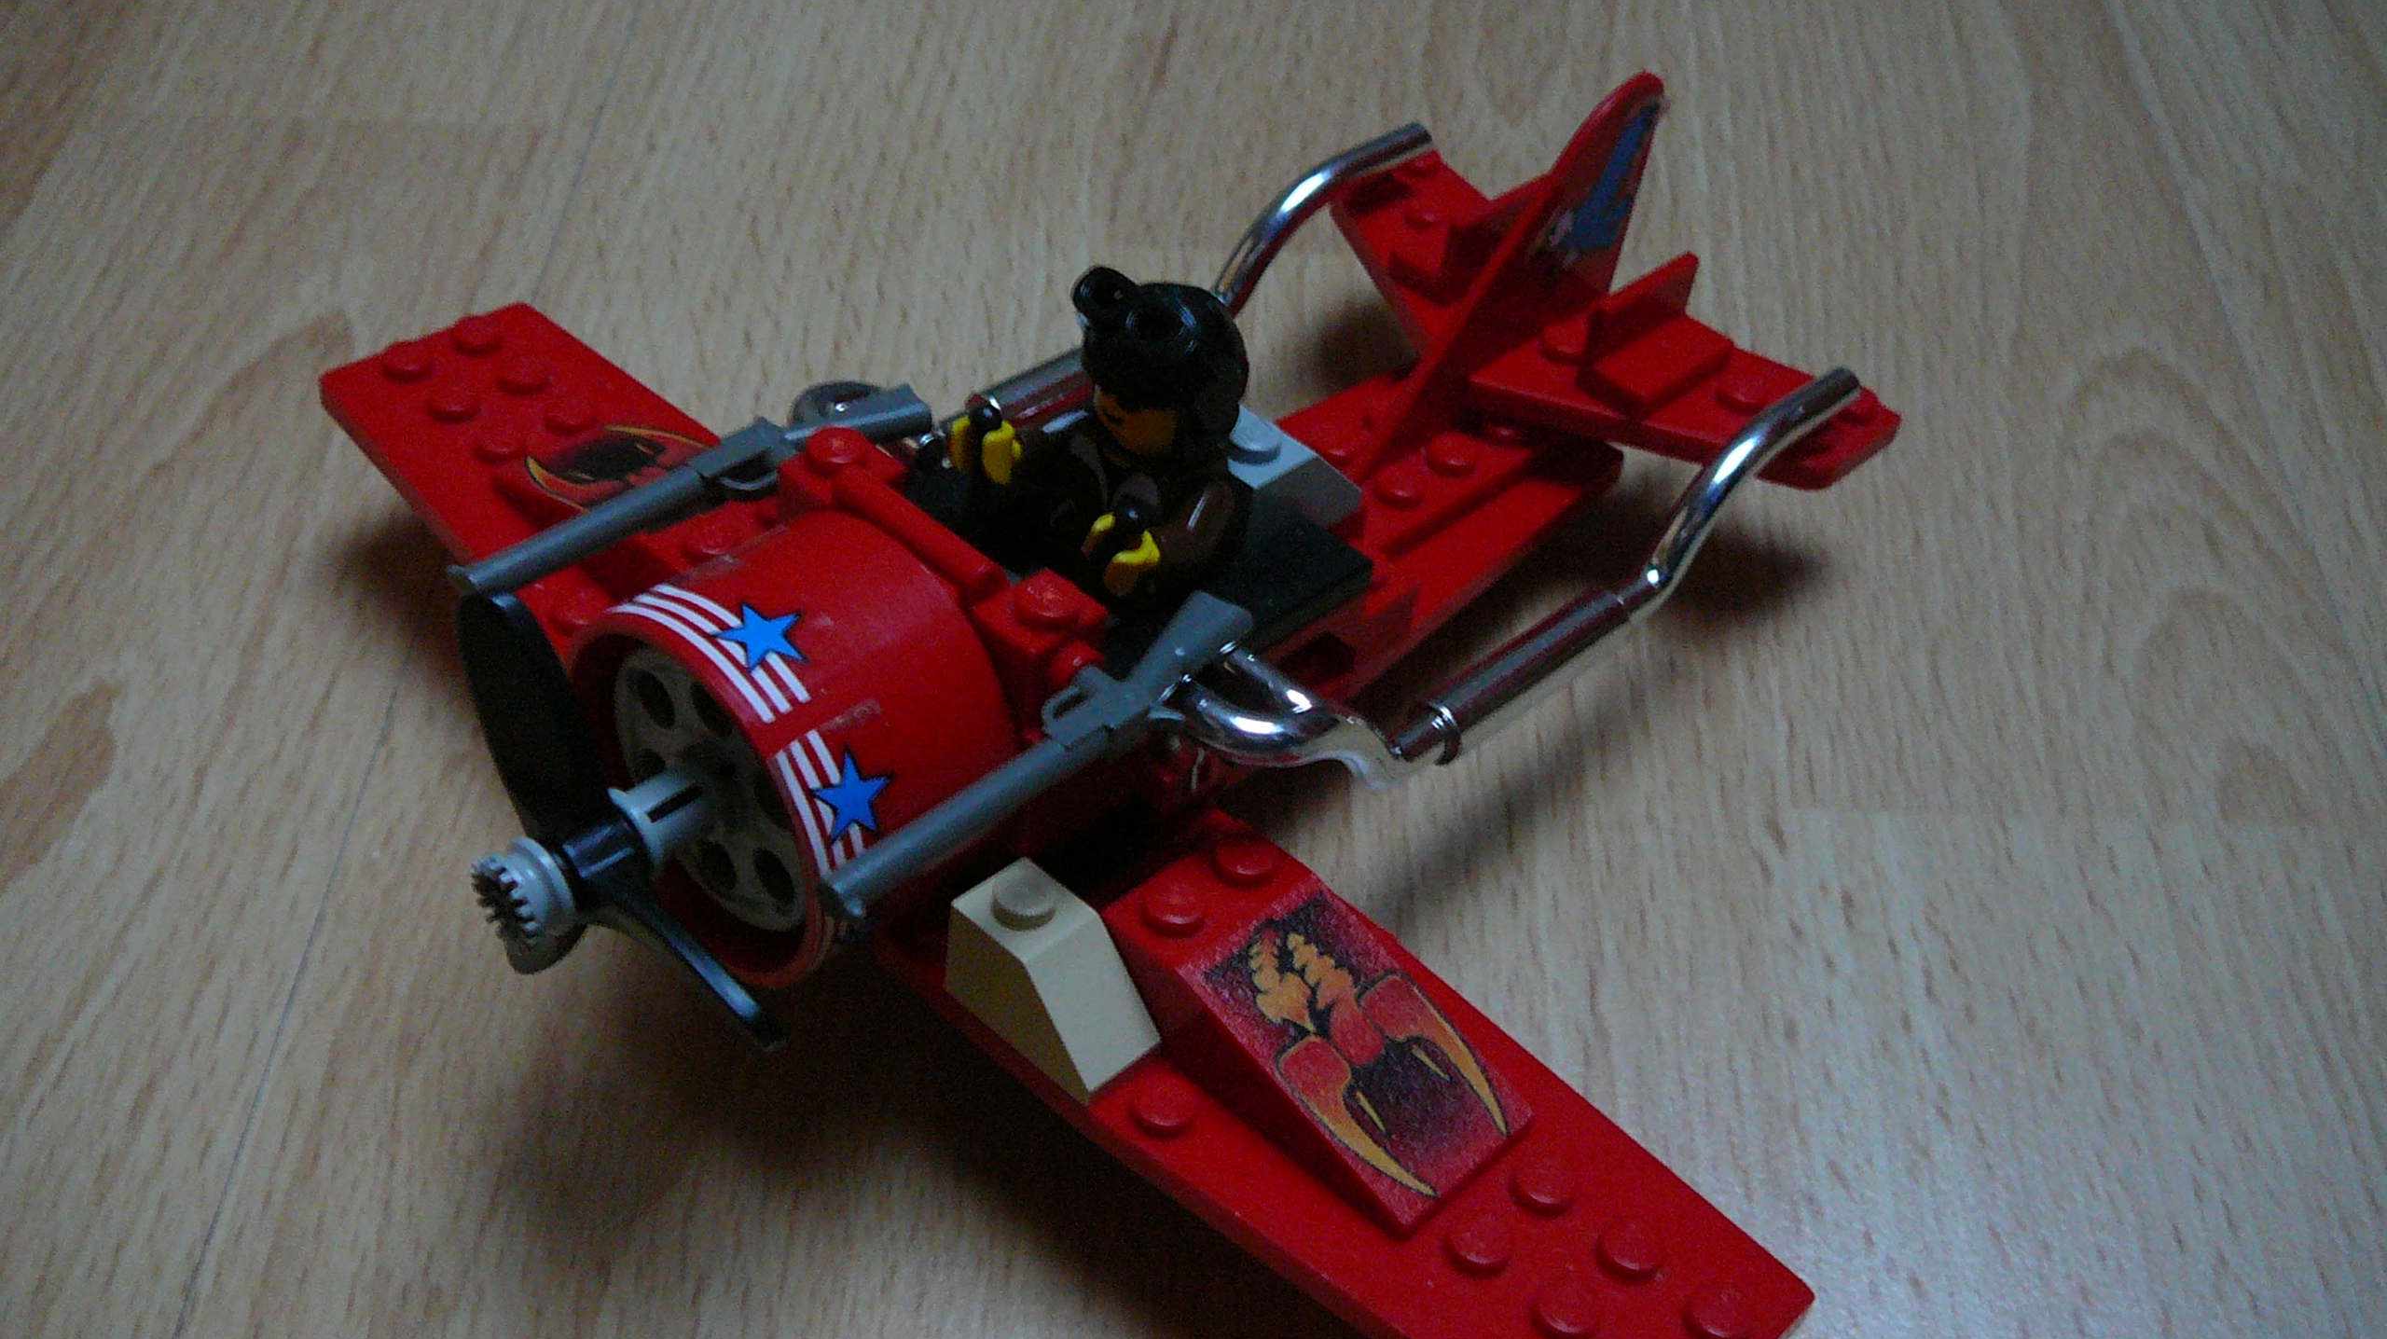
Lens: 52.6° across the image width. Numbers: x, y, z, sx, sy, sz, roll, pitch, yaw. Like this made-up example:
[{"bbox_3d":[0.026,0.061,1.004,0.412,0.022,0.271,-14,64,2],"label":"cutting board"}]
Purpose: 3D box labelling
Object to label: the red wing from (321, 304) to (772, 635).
[{"bbox_3d":[-0.054,-0.018,0.226,0.066,0.015,0.032,37,48,27],"label":"red wing"}]

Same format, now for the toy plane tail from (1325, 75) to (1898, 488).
[{"bbox_3d":[0.034,-0.040,0.235,0.064,0.033,0.048,36,48,27],"label":"toy plane tail"}]

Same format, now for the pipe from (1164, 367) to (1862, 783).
[{"bbox_3d":[0.031,-0.010,0.216,0.015,0.015,0.090,36,48,27],"label":"pipe"}]

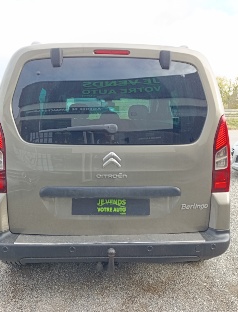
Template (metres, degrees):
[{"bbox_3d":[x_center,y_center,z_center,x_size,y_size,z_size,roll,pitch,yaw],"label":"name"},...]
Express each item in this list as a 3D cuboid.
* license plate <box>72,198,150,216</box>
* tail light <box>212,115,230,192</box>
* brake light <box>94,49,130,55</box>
[{"bbox_3d":[-0.050,0.343,1.845,0.520,0.112,0.015,0,8,-2],"label":"license plate"},{"bbox_3d":[0.730,-0.014,1.954,0.165,0.555,0.190,0,8,-2],"label":"tail light"},{"bbox_3d":[-0.047,-0.733,1.951,0.255,0.037,0.035,0,8,-2],"label":"brake light"}]

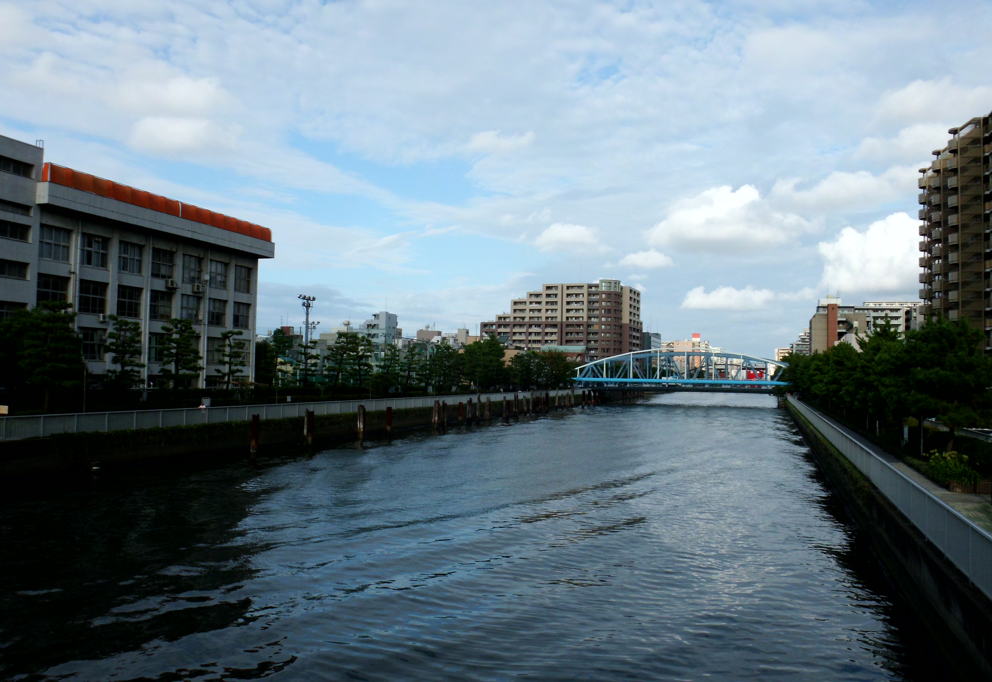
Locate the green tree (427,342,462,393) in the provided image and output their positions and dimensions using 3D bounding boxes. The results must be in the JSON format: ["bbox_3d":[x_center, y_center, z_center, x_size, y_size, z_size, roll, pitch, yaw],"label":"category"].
[{"bbox_3d":[-6.015,3.351,93.003,4.210,6.350,4.100,1,-2,-4],"label":"green tree"}]

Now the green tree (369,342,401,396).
[{"bbox_3d":[-11.418,3.072,81.493,3.280,5.840,3.300,1,-2,-8],"label":"green tree"}]

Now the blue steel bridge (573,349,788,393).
[{"bbox_3d":[35.909,5.656,151.020,40.700,8.100,9.500,0,-2,19],"label":"blue steel bridge"}]

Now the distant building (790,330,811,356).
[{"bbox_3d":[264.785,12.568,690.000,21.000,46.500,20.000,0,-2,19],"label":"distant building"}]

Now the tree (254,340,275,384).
[{"bbox_3d":[-25.062,2.593,86.000,3.200,5.700,3.200,2,-2,-16],"label":"tree"}]

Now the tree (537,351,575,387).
[{"bbox_3d":[9.426,4.731,124.006,5.600,6.500,5.200,1,-2,4],"label":"tree"}]

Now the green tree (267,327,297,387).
[{"bbox_3d":[-17.783,1.658,66.000,2.600,5.700,2.600,2,-2,-15],"label":"green tree"}]

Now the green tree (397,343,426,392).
[{"bbox_3d":[-9.074,3.193,86.497,3.040,6.060,3.200,1,-2,-6],"label":"green tree"}]

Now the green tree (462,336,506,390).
[{"bbox_3d":[-1.647,3.258,114.000,6.200,7.800,6.200,1,-2,-1],"label":"green tree"}]

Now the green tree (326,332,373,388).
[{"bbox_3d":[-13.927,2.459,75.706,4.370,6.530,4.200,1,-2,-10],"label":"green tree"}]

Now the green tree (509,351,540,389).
[{"bbox_3d":[4.081,4.433,113.999,4.580,6.150,4.600,1,-2,2],"label":"green tree"}]

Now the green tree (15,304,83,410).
[{"bbox_3d":[-24.958,0.852,44.500,3.800,6.000,3.800,2,-2,-29],"label":"green tree"}]

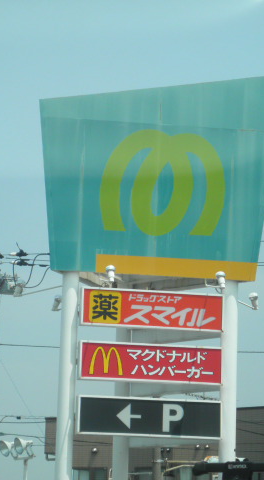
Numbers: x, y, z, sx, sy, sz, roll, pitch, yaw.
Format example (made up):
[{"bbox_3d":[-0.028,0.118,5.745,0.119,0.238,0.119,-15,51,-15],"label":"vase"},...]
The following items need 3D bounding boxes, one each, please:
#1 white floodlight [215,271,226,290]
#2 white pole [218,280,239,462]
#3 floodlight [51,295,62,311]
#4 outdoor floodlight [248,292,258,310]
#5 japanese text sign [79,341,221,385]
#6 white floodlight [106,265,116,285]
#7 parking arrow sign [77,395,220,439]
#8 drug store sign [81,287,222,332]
[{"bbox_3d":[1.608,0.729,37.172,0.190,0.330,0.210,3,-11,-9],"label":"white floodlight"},{"bbox_3d":[1.721,4.259,37.545,0.300,7.130,0.300,3,-11,-9],"label":"white pole"},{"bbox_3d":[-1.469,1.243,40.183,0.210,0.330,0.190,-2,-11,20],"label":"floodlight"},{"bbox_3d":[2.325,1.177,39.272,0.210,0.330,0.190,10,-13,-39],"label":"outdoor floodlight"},{"bbox_3d":[0.342,2.273,37.601,2.667,0.680,0.200,3,-11,-9],"label":"japanese text sign"},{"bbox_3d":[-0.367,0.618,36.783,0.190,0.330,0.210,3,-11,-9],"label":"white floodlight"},{"bbox_3d":[0.318,3.257,37.421,2.678,0.684,0.200,3,-11,-9],"label":"parking arrow sign"},{"bbox_3d":[0.371,1.299,37.779,2.681,0.678,0.200,3,-11,-9],"label":"drug store sign"}]

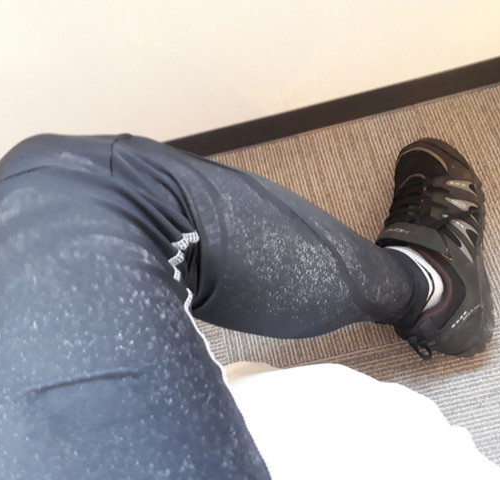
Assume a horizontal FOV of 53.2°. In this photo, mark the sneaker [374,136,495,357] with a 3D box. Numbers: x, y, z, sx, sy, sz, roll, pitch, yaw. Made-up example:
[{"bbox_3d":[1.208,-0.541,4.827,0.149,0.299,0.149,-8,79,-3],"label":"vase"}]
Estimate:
[{"bbox_3d":[0.219,0.004,0.602,0.110,0.105,0.275,3,79,-29],"label":"sneaker"}]

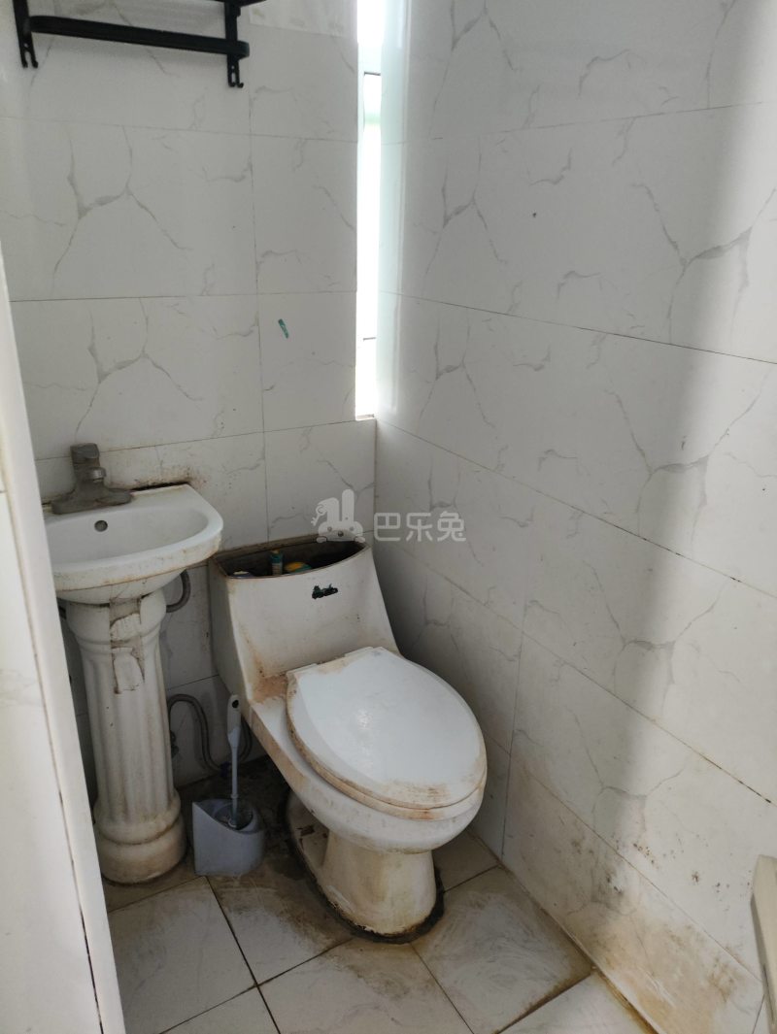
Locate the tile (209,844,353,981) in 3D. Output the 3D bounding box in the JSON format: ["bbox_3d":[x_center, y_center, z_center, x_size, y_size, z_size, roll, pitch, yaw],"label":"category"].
[{"bbox_3d":[-0.197,0.835,1.572,0.300,0.010,0.300,-11,26,-29],"label":"tile"}]

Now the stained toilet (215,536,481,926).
[{"bbox_3d":[-0.074,0.474,1.579,0.380,0.640,0.740,-11,26,-29],"label":"stained toilet"}]

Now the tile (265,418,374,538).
[{"bbox_3d":[-0.162,-0.080,1.768,0.300,0.300,0.010,-12,26,-29],"label":"tile"}]

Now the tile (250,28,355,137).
[{"bbox_3d":[-0.165,-0.854,1.425,0.230,0.190,0.010,-11,26,-29],"label":"tile"}]

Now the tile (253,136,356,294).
[{"bbox_3d":[-0.173,-0.630,1.516,0.235,0.300,0.010,-11,26,-29],"label":"tile"}]

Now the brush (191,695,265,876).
[{"bbox_3d":[-0.357,0.589,1.593,0.145,0.420,0.115,0,22,-4],"label":"brush"}]

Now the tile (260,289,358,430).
[{"bbox_3d":[-0.180,-0.352,1.632,0.237,0.300,0.010,-11,26,-29],"label":"tile"}]

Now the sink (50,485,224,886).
[{"bbox_3d":[-0.540,0.404,1.494,0.420,0.827,0.355,-11,26,-29],"label":"sink"}]

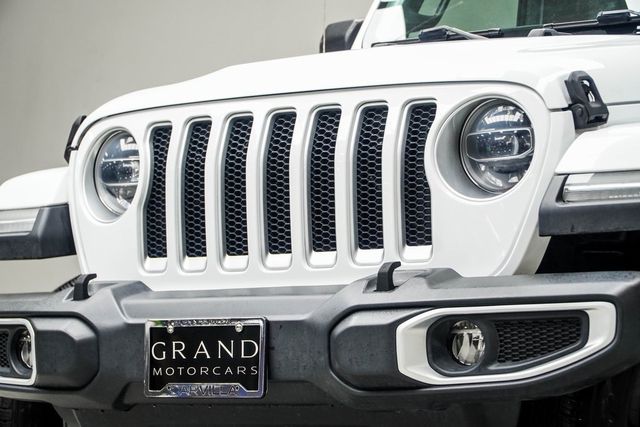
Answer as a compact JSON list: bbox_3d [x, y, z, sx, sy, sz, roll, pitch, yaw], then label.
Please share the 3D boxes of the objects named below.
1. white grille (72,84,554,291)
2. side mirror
[{"bbox_3d":[-0.057,-0.041,4.958,1.280,0.445,0.190,-3,-6,36],"label":"white grille"},{"bbox_3d":[0.091,-0.480,6.804,0.195,0.185,0.120,-3,-6,36],"label":"side mirror"}]

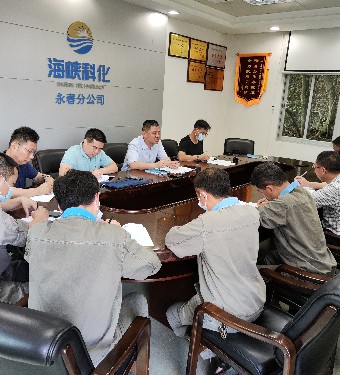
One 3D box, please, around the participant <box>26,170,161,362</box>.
[{"bbox_3d":[-0.341,0.484,1.651,0.600,1.210,0.800,4,15,3],"label":"participant"}]

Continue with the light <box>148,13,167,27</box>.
[{"bbox_3d":[-0.169,-2.273,4.689,0.080,0.180,0.260,15,19,39],"label":"light"}]

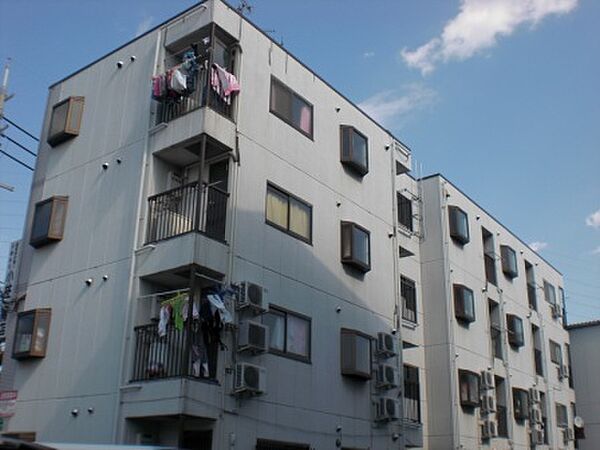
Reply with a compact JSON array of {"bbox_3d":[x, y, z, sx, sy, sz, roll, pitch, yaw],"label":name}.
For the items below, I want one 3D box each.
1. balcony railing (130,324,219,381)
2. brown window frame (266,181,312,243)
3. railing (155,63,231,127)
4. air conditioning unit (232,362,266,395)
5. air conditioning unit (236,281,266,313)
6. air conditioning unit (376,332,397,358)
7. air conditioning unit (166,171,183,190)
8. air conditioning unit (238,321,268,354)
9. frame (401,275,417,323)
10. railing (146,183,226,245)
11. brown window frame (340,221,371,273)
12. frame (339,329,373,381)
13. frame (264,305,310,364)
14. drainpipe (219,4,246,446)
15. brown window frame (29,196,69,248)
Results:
[{"bbox_3d":[-2.425,2.545,12.910,1.571,1.108,0.967,-15,-27,35],"label":"balcony railing"},{"bbox_3d":[-0.226,-0.257,15.559,0.117,1.060,1.800,-15,-27,34],"label":"brown window frame"},{"bbox_3d":[-2.332,-2.690,14.852,1.593,1.164,0.929,-15,-27,34],"label":"railing"},{"bbox_3d":[-0.993,3.032,13.025,0.272,0.499,0.735,-15,-27,35],"label":"air conditioning unit"},{"bbox_3d":[-0.971,1.475,13.634,0.272,0.519,0.715,-15,-27,35],"label":"air conditioning unit"},{"bbox_3d":[2.300,3.175,17.392,0.260,0.514,0.684,-15,-27,34],"label":"air conditioning unit"},{"bbox_3d":[-2.775,-0.869,14.738,0.247,0.487,0.481,-15,-27,34],"label":"air conditioning unit"},{"bbox_3d":[-0.925,2.280,13.373,0.282,0.524,0.645,-15,-27,35],"label":"air conditioning unit"},{"bbox_3d":[3.255,2.239,19.690,0.151,1.350,0.957,-15,-27,35],"label":"frame"},{"bbox_3d":[-2.377,-0.085,13.953,1.571,1.128,0.967,-15,-27,35],"label":"railing"},{"bbox_3d":[1.546,0.579,17.615,0.302,1.177,1.157,-15,-27,35],"label":"brown window frame"},{"bbox_3d":[1.460,3.240,16.398,0.299,1.118,1.170,-15,-27,34],"label":"frame"},{"bbox_3d":[-0.272,2.401,14.502,0.117,1.073,1.794,-15,-27,34],"label":"frame"},{"bbox_3d":[-1.380,0.104,13.703,0.111,10.725,0.110,-15,-27,34],"label":"drainpipe"},{"bbox_3d":[-6.190,-0.078,16.180,1.105,1.170,0.299,-15,-27,34],"label":"brown window frame"}]

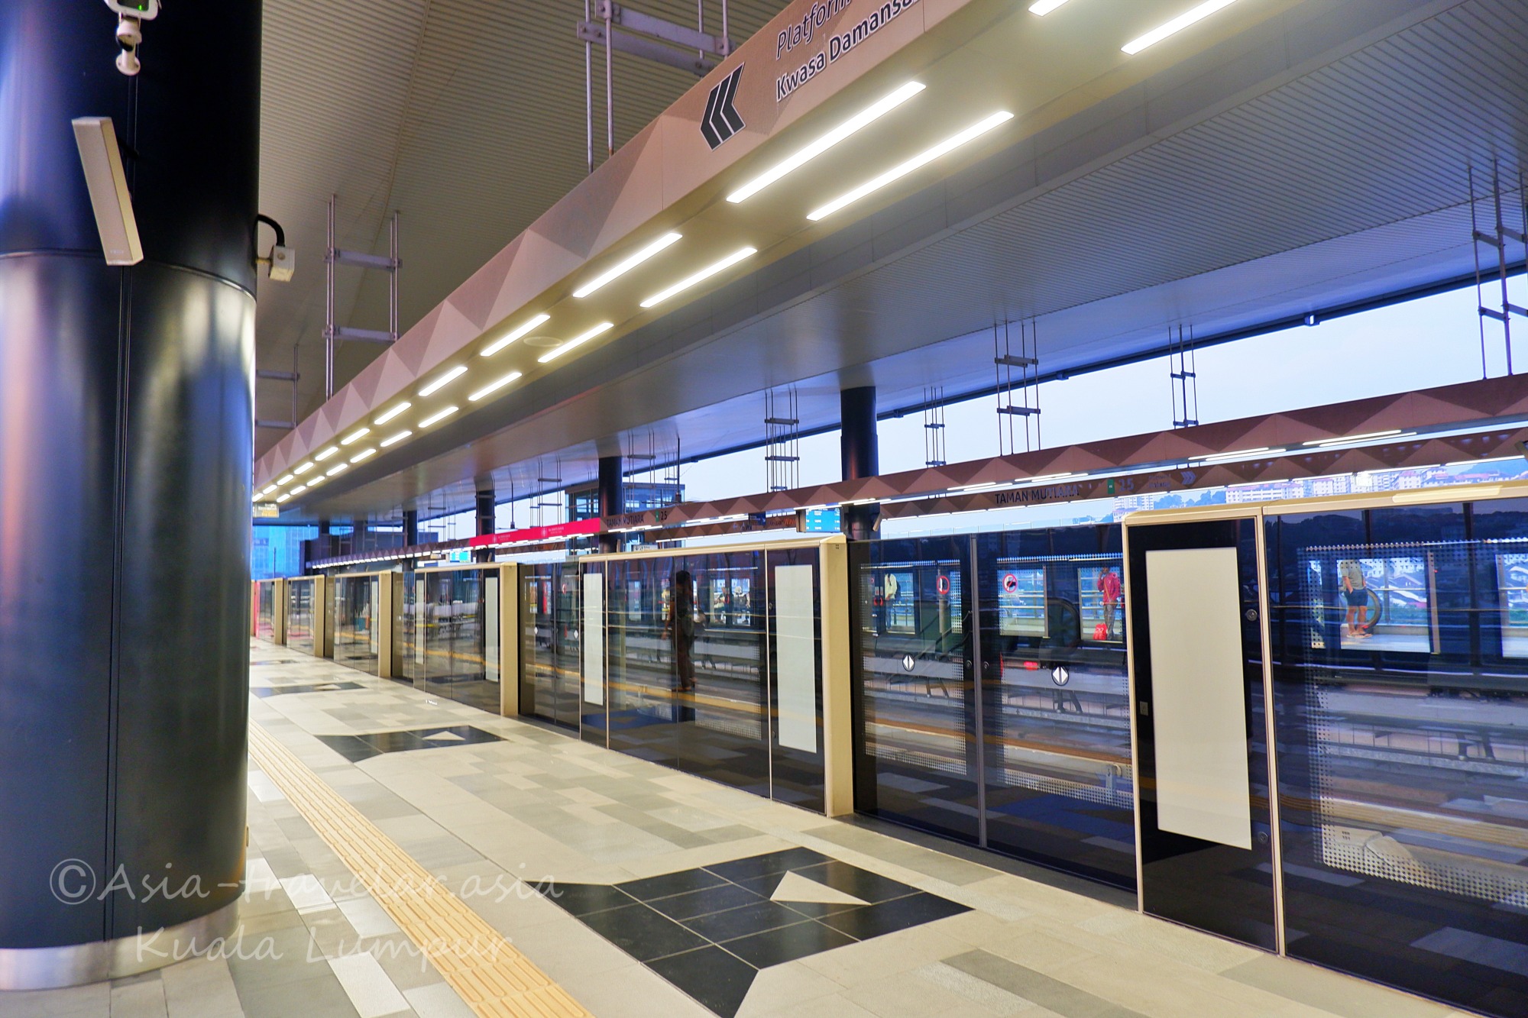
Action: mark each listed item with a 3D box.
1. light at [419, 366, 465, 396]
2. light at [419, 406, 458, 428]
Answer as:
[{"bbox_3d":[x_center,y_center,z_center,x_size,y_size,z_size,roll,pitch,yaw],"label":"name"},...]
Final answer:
[{"bbox_3d":[-3.120,-1.238,9.476,0.085,0.060,1.430,1,-5,-34],"label":"light"},{"bbox_3d":[-3.808,-1.084,11.402,0.085,0.060,1.430,1,-5,-34],"label":"light"}]

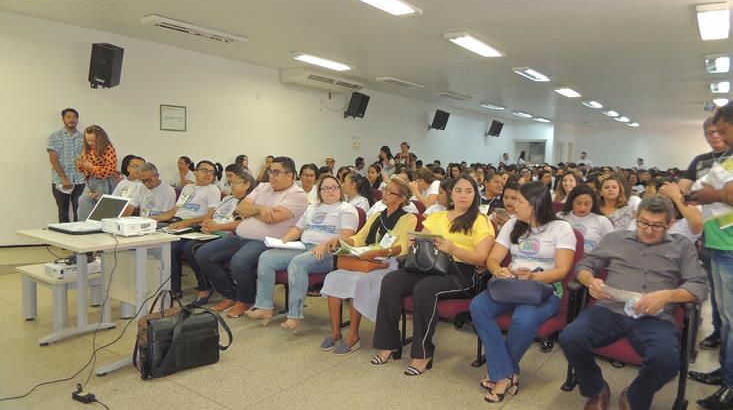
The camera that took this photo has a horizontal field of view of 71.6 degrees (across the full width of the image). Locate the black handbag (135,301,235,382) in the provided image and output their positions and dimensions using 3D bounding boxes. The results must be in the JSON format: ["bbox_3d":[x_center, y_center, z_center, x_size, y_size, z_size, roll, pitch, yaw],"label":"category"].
[{"bbox_3d":[-1.151,0.822,3.157,0.450,0.360,0.190,-1,7,-33],"label":"black handbag"}]

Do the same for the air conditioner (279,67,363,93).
[{"bbox_3d":[-0.830,-2.330,9.686,0.670,0.235,1.640,7,7,35],"label":"air conditioner"}]

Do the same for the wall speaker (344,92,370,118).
[{"bbox_3d":[-0.158,-2.042,10.429,0.250,0.460,0.280,26,18,31],"label":"wall speaker"}]

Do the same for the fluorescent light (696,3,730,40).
[{"bbox_3d":[3.522,-1.853,5.143,0.240,0.065,1.320,5,7,35],"label":"fluorescent light"}]

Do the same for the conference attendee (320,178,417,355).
[{"bbox_3d":[0.013,0.391,3.791,0.630,1.180,0.840,7,8,44],"label":"conference attendee"}]

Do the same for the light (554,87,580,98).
[{"bbox_3d":[3.945,-2.219,9.948,0.280,0.070,1.280,7,7,35],"label":"light"}]

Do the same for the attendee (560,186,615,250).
[{"bbox_3d":[1.613,0.425,3.893,0.500,1.180,0.780,6,7,38],"label":"attendee"}]

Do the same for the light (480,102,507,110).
[{"bbox_3d":[3.473,-2.694,13.902,0.240,0.065,1.320,5,7,35],"label":"light"}]

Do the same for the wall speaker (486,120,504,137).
[{"bbox_3d":[4.331,-2.559,17.000,0.310,0.490,0.280,-3,29,-46],"label":"wall speaker"}]

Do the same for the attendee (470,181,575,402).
[{"bbox_3d":[0.959,0.460,3.132,0.560,1.220,0.860,7,8,43],"label":"attendee"}]

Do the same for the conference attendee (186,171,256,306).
[{"bbox_3d":[-1.405,0.283,4.825,0.470,1.090,0.840,7,7,35],"label":"conference attendee"}]

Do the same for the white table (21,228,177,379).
[{"bbox_3d":[-1.752,0.579,3.324,0.970,0.765,0.610,5,6,36],"label":"white table"}]

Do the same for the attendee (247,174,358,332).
[{"bbox_3d":[-0.495,0.340,4.207,0.530,1.170,0.900,7,7,41],"label":"attendee"}]

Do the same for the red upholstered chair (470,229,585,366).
[{"bbox_3d":[1.061,0.611,3.250,0.580,0.880,0.640,5,6,36],"label":"red upholstered chair"}]

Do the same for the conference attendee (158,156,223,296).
[{"bbox_3d":[-1.751,0.169,5.100,0.540,1.220,0.860,7,7,35],"label":"conference attendee"}]

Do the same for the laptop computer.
[{"bbox_3d":[-1.888,0.061,3.490,0.360,0.230,0.370,7,7,35],"label":"laptop computer"}]

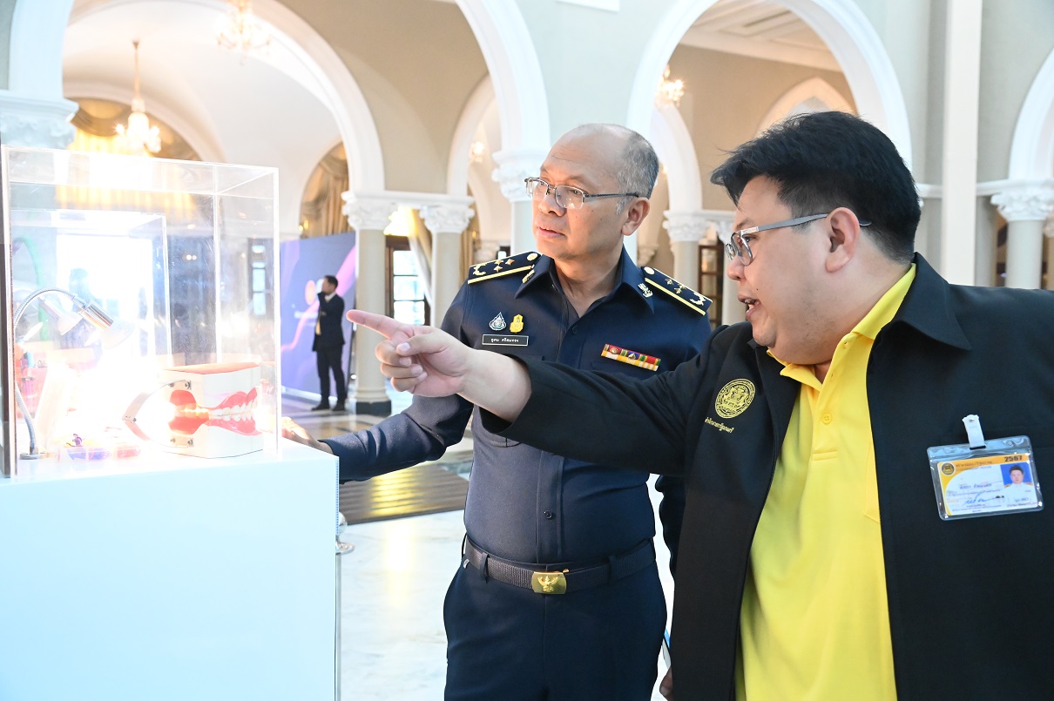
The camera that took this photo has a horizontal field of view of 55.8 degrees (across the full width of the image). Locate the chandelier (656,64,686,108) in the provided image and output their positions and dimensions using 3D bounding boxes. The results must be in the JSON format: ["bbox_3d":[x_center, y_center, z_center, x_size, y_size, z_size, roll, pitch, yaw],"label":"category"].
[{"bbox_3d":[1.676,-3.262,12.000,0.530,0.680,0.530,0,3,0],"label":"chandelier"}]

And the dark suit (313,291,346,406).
[{"bbox_3d":[-2.529,-0.005,12.750,0.380,1.450,0.490,-1,3,-22],"label":"dark suit"}]

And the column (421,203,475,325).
[{"bbox_3d":[-1.026,-0.578,12.950,0.570,2.720,0.570,-1,3,-28],"label":"column"}]

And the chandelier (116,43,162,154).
[{"bbox_3d":[-5.435,-3.510,13.900,0.620,1.580,0.620,0,3,0],"label":"chandelier"}]

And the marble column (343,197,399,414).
[{"bbox_3d":[-1.949,-0.556,12.400,0.570,2.720,0.570,-1,3,-28],"label":"marble column"}]

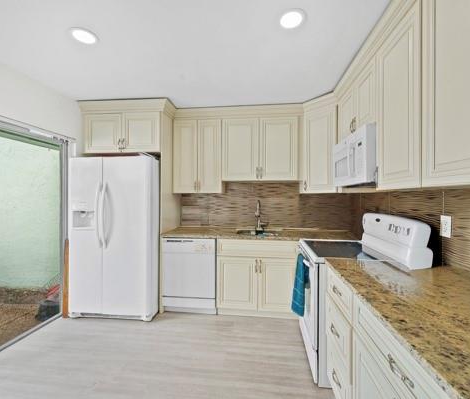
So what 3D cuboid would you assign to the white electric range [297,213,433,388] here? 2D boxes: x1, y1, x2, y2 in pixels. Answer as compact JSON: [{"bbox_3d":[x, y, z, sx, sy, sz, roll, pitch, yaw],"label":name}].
[{"bbox_3d":[0.954,0.725,1.959,0.735,1.192,0.760,0,1,7],"label":"white electric range"}]

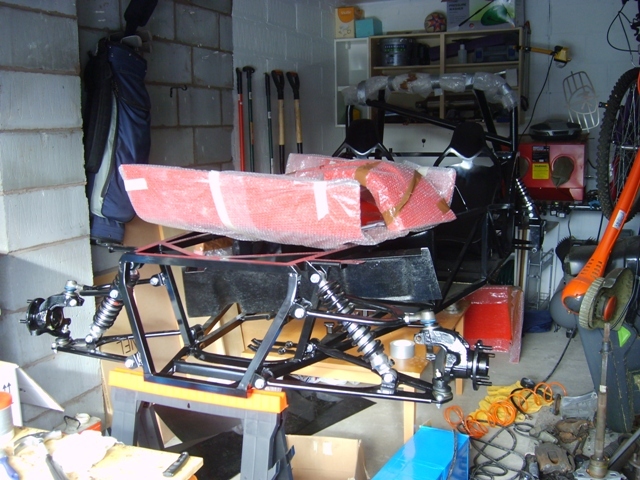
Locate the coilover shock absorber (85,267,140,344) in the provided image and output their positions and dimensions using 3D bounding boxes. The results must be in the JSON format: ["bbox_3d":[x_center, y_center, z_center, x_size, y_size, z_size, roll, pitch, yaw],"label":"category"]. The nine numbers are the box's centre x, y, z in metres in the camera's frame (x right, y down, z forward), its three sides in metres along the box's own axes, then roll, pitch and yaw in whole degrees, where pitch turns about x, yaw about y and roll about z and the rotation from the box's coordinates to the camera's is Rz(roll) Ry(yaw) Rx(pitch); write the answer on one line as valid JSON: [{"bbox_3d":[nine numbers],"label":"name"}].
[{"bbox_3d":[-0.669,0.202,2.058,0.070,0.350,0.070,41,24,12],"label":"coilover shock absorber"}]

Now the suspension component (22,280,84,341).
[{"bbox_3d":[-0.913,0.241,2.219,0.220,0.215,0.150,4,11,23],"label":"suspension component"}]

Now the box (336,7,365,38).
[{"bbox_3d":[0.261,-1.833,5.508,0.170,0.255,0.200,4,11,23],"label":"box"}]

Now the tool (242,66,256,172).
[{"bbox_3d":[-0.429,-0.594,4.125,0.090,1.000,0.170,4,11,23],"label":"tool"}]

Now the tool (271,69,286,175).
[{"bbox_3d":[-0.260,-0.635,4.508,0.100,1.050,0.180,4,11,23],"label":"tool"}]

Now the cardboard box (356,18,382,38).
[{"bbox_3d":[0.417,-1.764,5.452,0.155,0.145,0.220,4,11,23],"label":"cardboard box"}]

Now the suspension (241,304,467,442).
[{"bbox_3d":[0.114,0.288,1.725,0.540,0.290,0.320,4,11,23],"label":"suspension"}]

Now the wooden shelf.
[{"bbox_3d":[0.892,-1.311,5.329,1.520,0.720,0.300,4,11,23],"label":"wooden shelf"}]

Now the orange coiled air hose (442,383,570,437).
[{"bbox_3d":[0.979,0.863,3.322,0.690,0.090,0.250,-5,11,-24],"label":"orange coiled air hose"}]

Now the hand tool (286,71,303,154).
[{"bbox_3d":[-0.164,-0.680,4.724,0.100,1.050,0.180,4,11,23],"label":"hand tool"}]

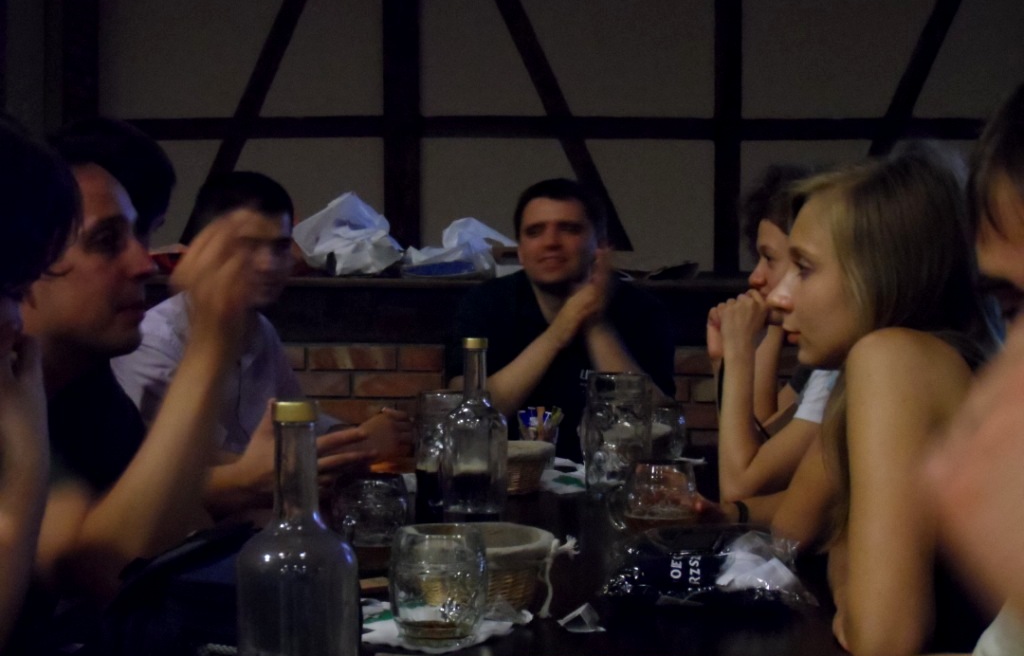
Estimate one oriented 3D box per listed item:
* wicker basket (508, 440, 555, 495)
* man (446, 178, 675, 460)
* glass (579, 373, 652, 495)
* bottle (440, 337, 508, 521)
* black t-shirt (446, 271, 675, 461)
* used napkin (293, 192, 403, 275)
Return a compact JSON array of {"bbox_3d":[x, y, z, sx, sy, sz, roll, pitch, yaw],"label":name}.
[{"bbox_3d":[-0.003,0.222,2.981,0.155,0.077,0.155,0,2,0],"label":"wicker basket"},{"bbox_3d":[0.098,0.337,3.635,0.500,1.270,0.780,0,2,3],"label":"man"},{"bbox_3d":[0.168,0.167,2.948,0.118,0.188,0.125,0,2,0],"label":"glass"},{"bbox_3d":[-0.052,0.145,2.582,0.091,0.260,0.091,0,2,0],"label":"bottle"},{"bbox_3d":[0.100,0.188,3.750,0.480,0.600,0.300,0,2,3],"label":"black t-shirt"},{"bbox_3d":[-0.462,-0.263,5.174,0.315,0.235,0.250,0,2,0],"label":"used napkin"}]

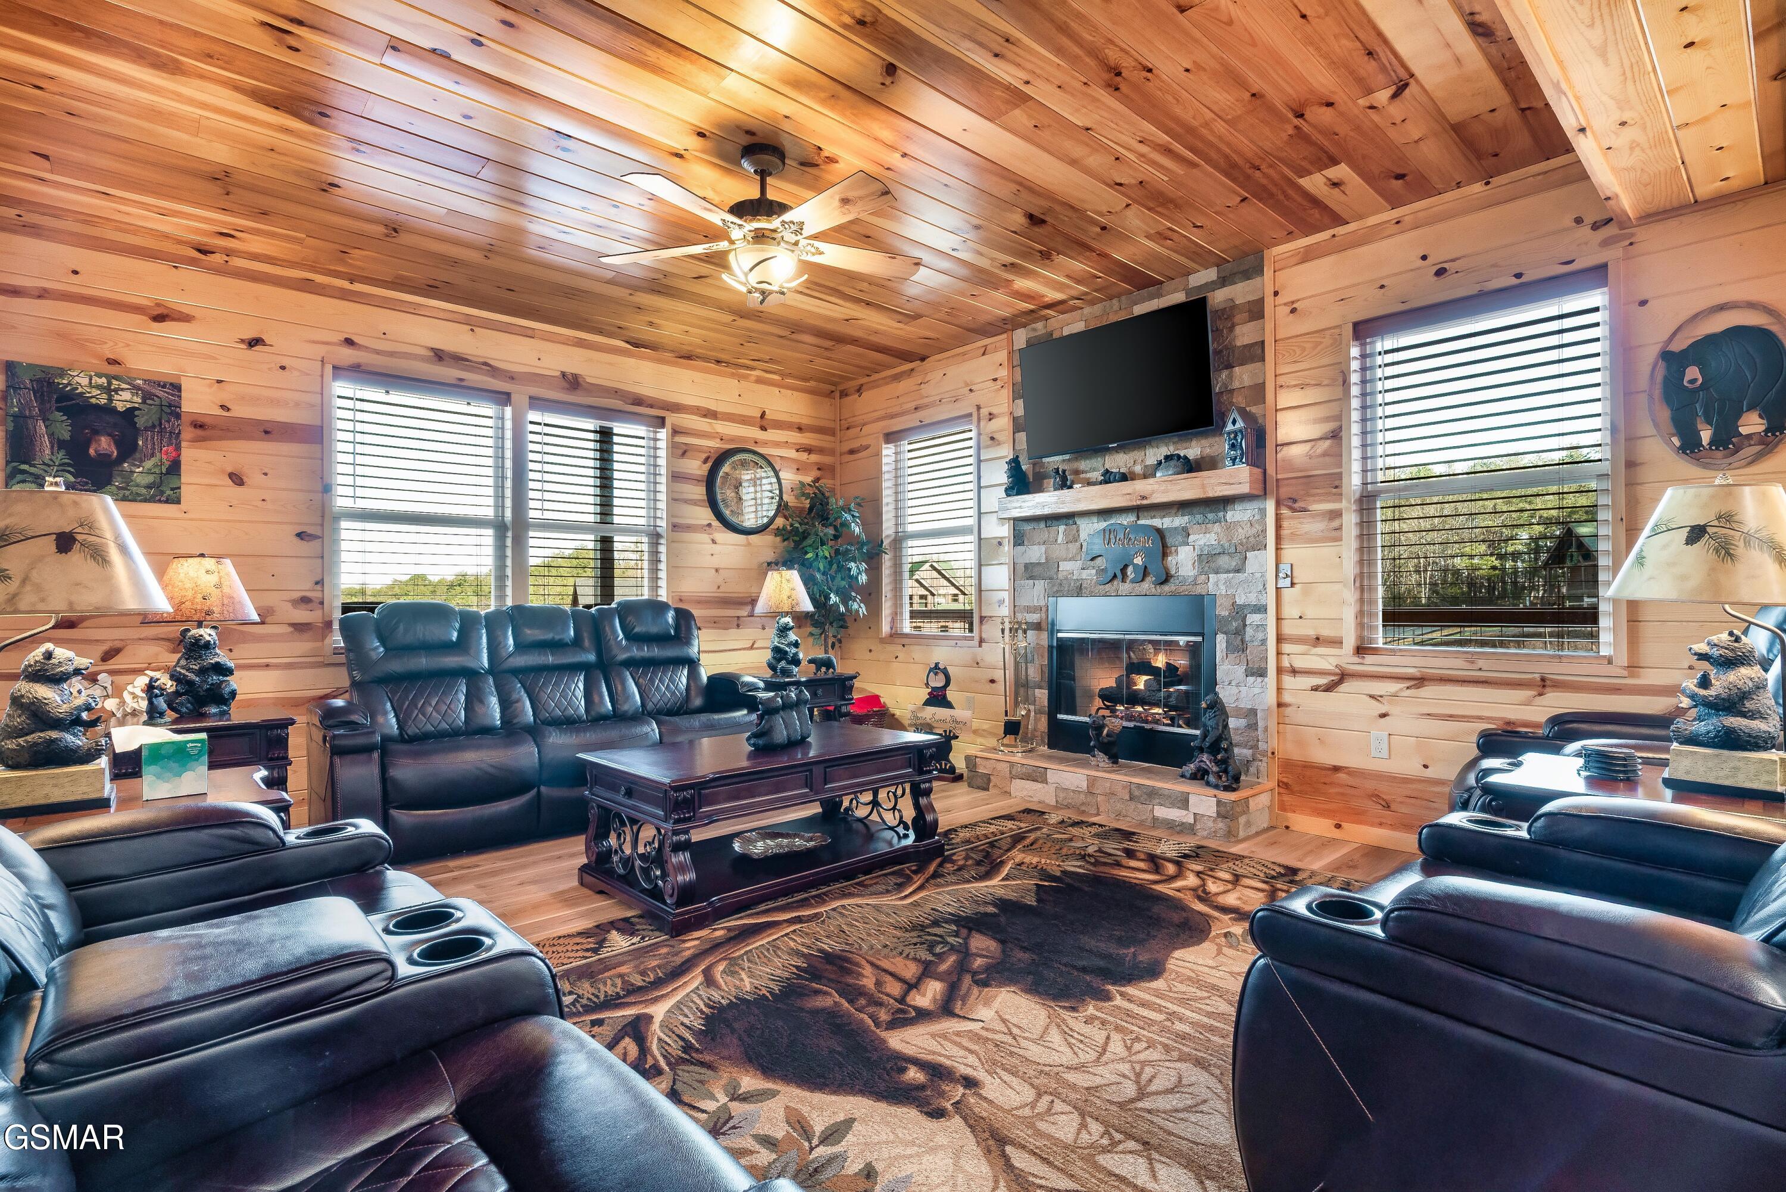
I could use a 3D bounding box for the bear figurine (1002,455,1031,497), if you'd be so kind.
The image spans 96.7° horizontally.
[{"bbox_3d":[0.762,-0.745,4.898,0.160,0.250,0.150,0,-1,-30],"label":"bear figurine"}]

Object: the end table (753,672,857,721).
[{"bbox_3d":[-0.658,0.844,5.391,0.600,0.612,0.620,0,-1,-41],"label":"end table"}]

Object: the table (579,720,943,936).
[{"bbox_3d":[-0.492,0.880,3.326,1.310,0.498,0.730,0,-1,-42],"label":"table"}]

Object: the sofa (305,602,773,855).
[{"bbox_3d":[-1.777,0.585,4.209,2.070,1.120,0.985,0,-1,-41],"label":"sofa"}]

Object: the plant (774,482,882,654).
[{"bbox_3d":[-0.472,0.147,5.720,0.800,2.000,0.780,0,-1,0],"label":"plant"}]

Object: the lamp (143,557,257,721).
[{"bbox_3d":[-3.126,0.173,3.604,0.400,0.726,0.400,-1,-1,38],"label":"lamp"}]

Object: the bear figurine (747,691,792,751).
[{"bbox_3d":[-0.515,0.510,3.330,0.180,0.240,0.130,-1,-1,28],"label":"bear figurine"}]

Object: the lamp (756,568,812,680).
[{"bbox_3d":[-0.721,0.174,5.291,0.390,0.730,0.390,0,-1,0],"label":"lamp"}]

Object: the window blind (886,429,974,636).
[{"bbox_3d":[0.274,-0.458,5.591,0.060,1.490,0.860,0,-1,-44],"label":"window blind"}]

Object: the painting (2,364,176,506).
[{"bbox_3d":[-3.575,-0.721,3.569,0.560,0.572,0.030,0,-1,-41],"label":"painting"}]

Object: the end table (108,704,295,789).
[{"bbox_3d":[-2.986,0.838,3.462,0.580,0.612,0.620,0,-1,-41],"label":"end table"}]

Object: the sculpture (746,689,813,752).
[{"bbox_3d":[-0.475,0.510,3.450,0.180,0.240,0.310,-1,-1,28],"label":"sculpture"}]

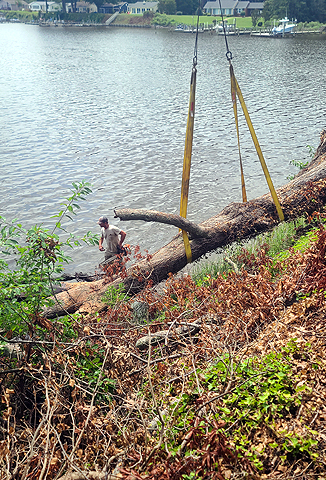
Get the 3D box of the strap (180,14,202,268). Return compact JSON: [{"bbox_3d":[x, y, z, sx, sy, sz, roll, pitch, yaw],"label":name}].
[{"bbox_3d":[0.530,-1.813,9.563,0.220,4.900,0.600,-18,33,-33],"label":"strap"}]

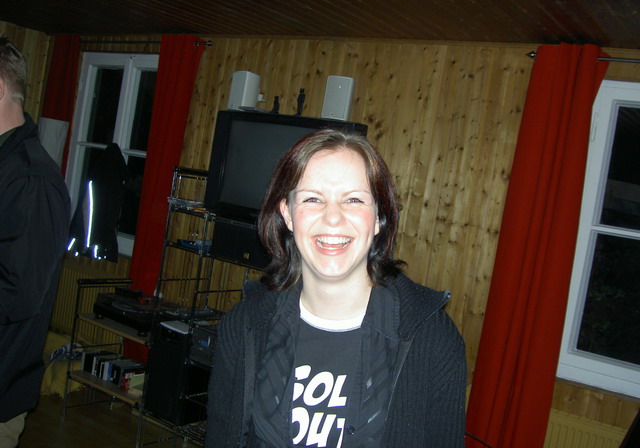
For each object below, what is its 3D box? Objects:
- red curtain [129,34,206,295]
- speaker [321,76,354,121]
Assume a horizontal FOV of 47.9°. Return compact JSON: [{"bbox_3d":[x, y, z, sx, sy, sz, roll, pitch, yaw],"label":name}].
[{"bbox_3d":[-1.027,-0.114,4.588,0.300,2.174,0.120,12,4,35],"label":"red curtain"},{"bbox_3d":[0.086,-0.566,3.270,0.106,0.190,0.095,10,4,15],"label":"speaker"}]

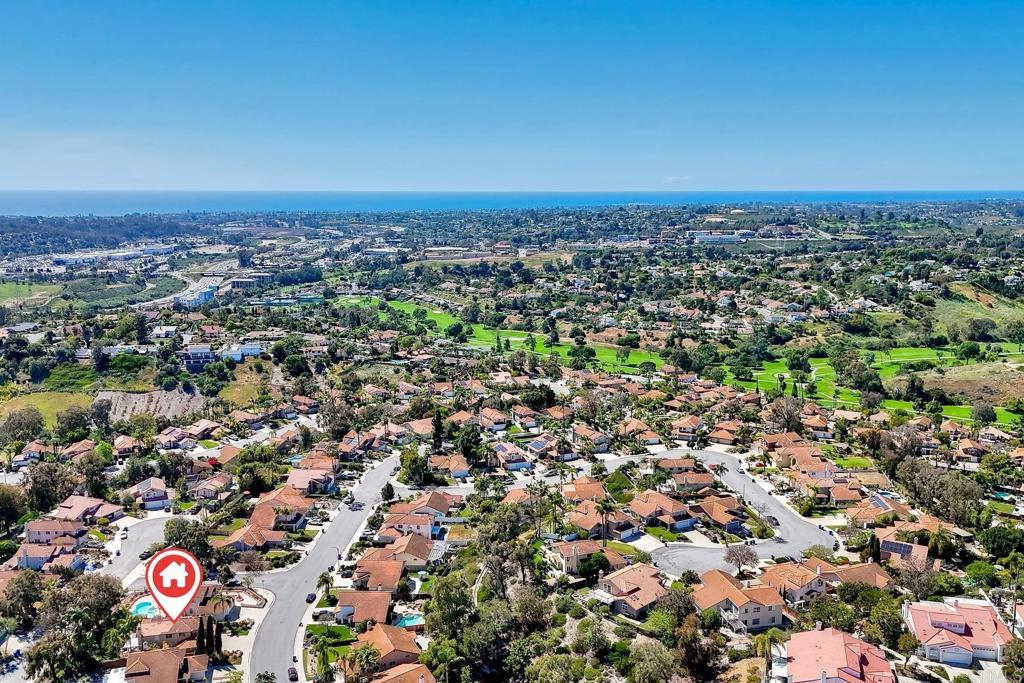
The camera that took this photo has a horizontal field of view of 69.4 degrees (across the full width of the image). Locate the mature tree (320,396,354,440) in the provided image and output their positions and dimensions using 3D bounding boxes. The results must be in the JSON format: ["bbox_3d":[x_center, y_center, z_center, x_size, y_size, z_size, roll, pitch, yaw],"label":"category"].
[{"bbox_3d":[-66.470,29.150,282.120,12.610,16.500,11.980,0,12,0],"label":"mature tree"}]

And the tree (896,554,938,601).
[{"bbox_3d":[86.350,50.510,157.810,7.850,10.010,7.450,0,12,0],"label":"tree"}]

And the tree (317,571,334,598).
[{"bbox_3d":[-55.840,72.750,221.430,5.390,9.010,5.120,-3,12,-15],"label":"tree"}]

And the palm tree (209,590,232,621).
[{"bbox_3d":[-82.130,74.380,208.380,6.760,9.150,6.420,-5,13,-23],"label":"palm tree"}]

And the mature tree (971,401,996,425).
[{"bbox_3d":[211.780,31.800,332.380,9.470,10.580,9.000,0,12,0],"label":"mature tree"}]

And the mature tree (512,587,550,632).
[{"bbox_3d":[4.500,61.900,170.880,8.770,10.330,8.330,0,12,0],"label":"mature tree"}]

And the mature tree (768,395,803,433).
[{"bbox_3d":[127.290,33.510,344.220,14.560,17.610,13.100,5,13,21],"label":"mature tree"}]

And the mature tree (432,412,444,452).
[{"bbox_3d":[-26.390,32.550,265.600,4.100,14.660,3.890,0,12,0],"label":"mature tree"}]

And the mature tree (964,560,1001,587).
[{"bbox_3d":[103.900,51.550,163.840,6.190,5.490,5.880,0,12,0],"label":"mature tree"}]

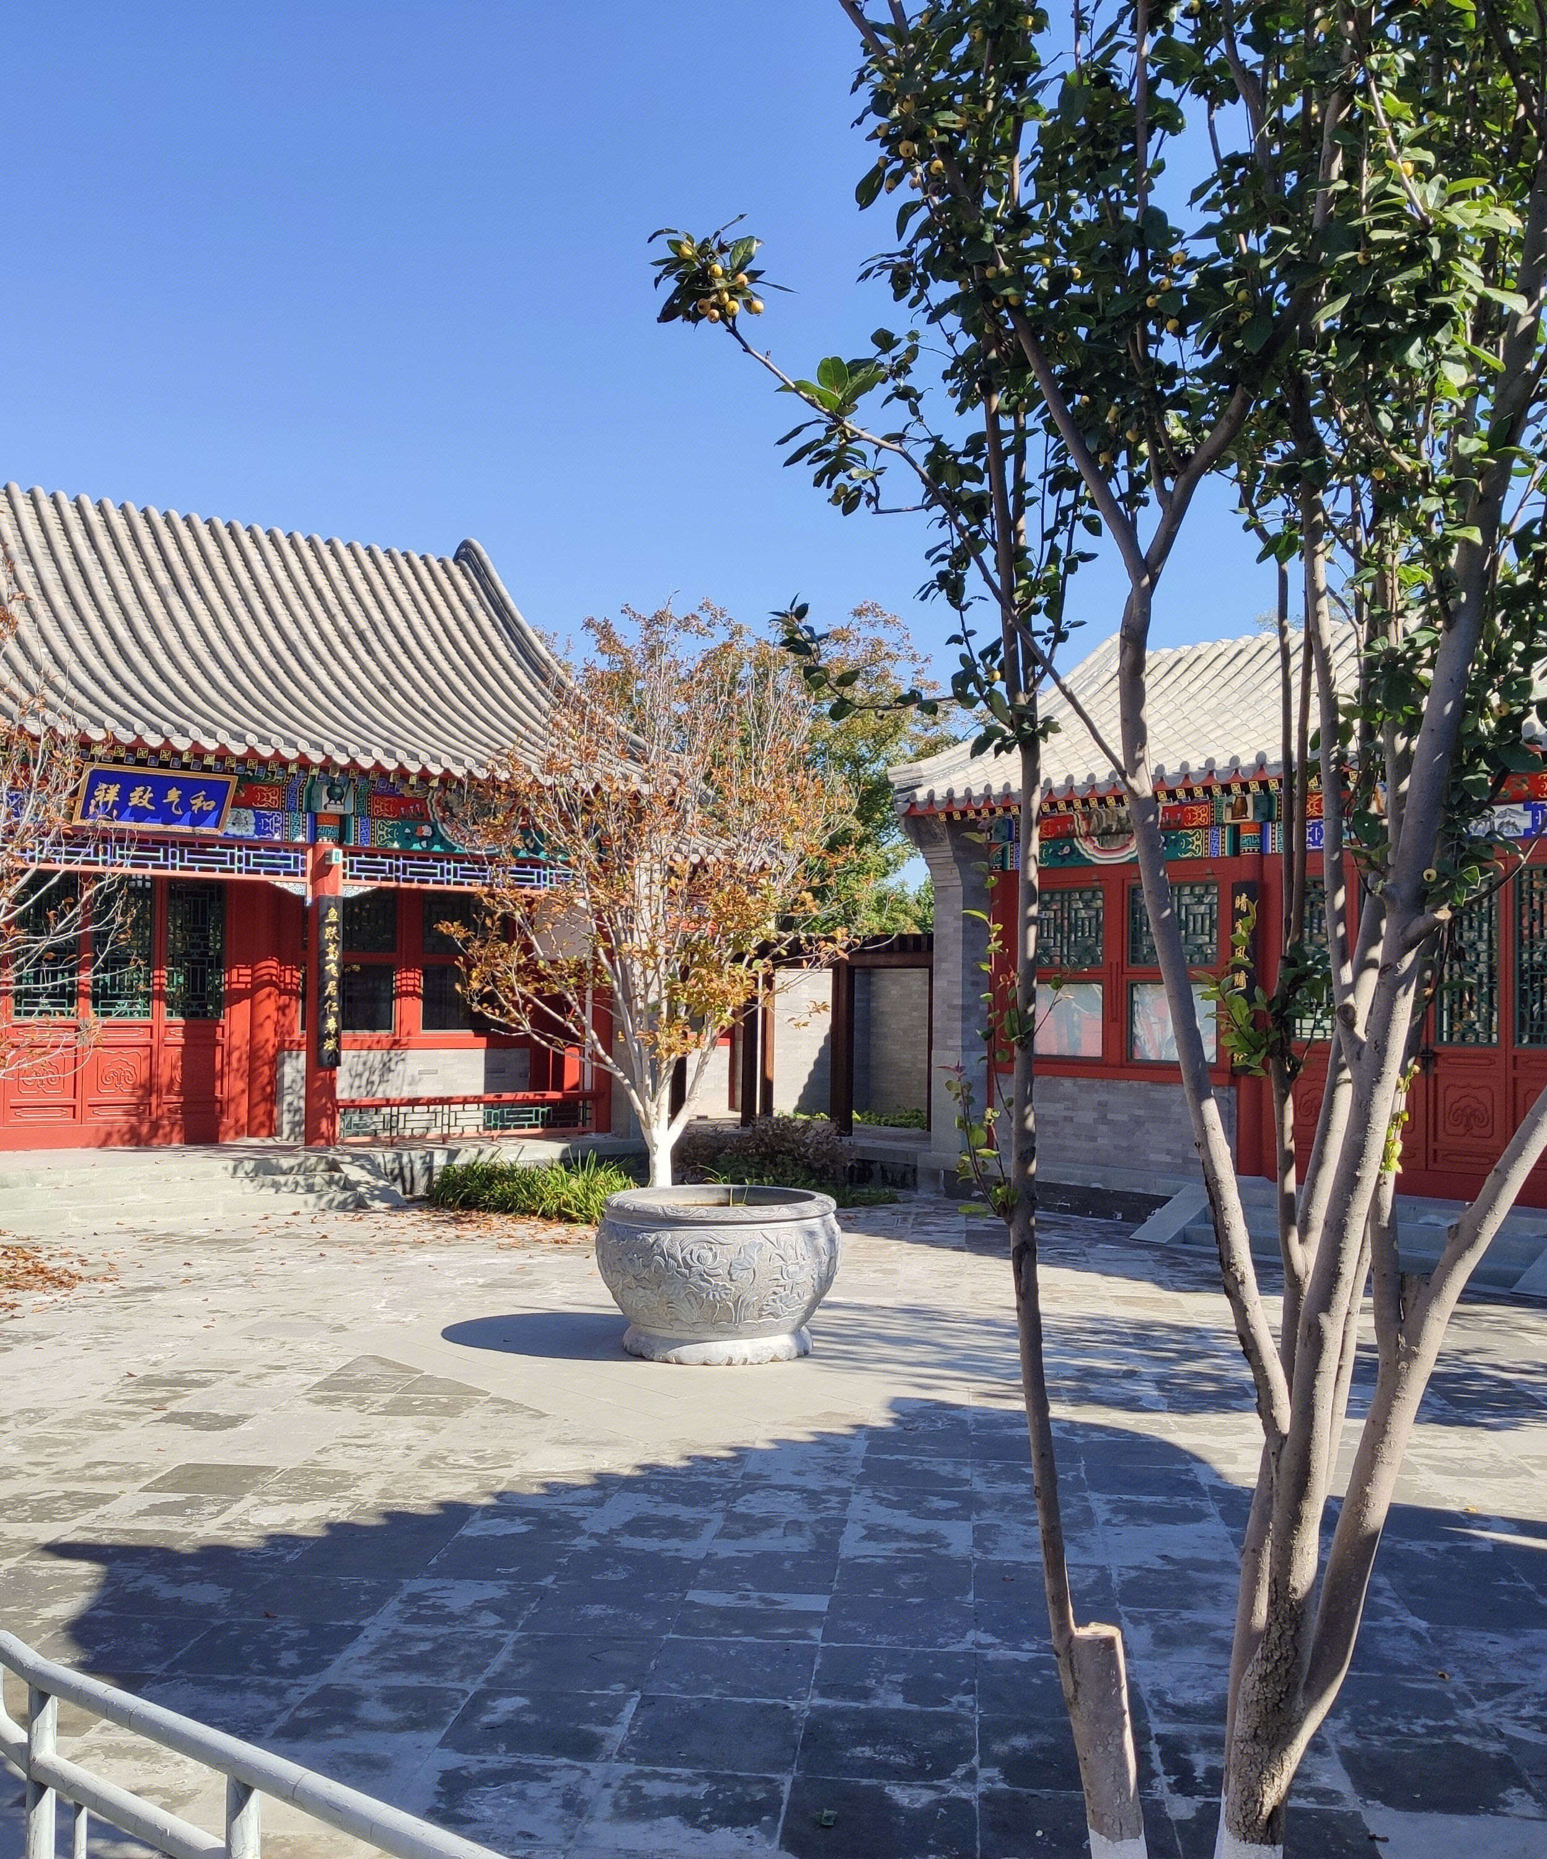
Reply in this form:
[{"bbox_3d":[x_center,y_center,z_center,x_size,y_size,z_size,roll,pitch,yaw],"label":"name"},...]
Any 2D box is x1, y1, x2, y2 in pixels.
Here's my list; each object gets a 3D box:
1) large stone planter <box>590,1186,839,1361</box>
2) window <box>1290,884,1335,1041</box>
[{"bbox_3d":[-0.287,1.846,10.030,1.317,0.794,1.317,1,-2,0],"label":"large stone planter"},{"bbox_3d":[4.480,0.232,15.367,0.070,1.361,0.542,2,-3,-39],"label":"window"}]

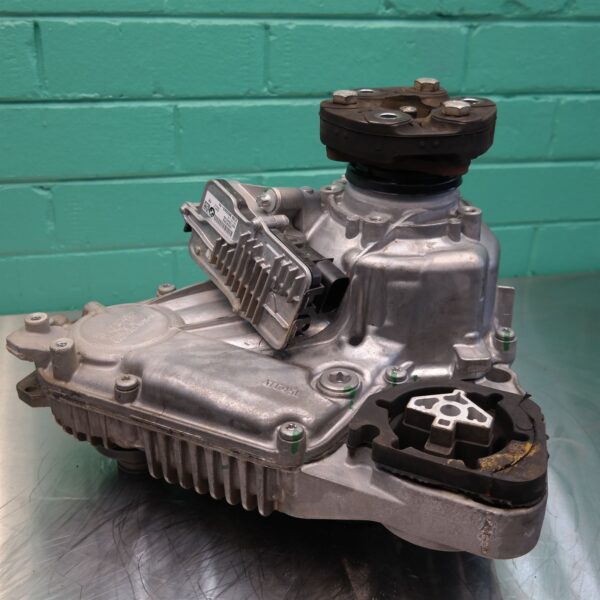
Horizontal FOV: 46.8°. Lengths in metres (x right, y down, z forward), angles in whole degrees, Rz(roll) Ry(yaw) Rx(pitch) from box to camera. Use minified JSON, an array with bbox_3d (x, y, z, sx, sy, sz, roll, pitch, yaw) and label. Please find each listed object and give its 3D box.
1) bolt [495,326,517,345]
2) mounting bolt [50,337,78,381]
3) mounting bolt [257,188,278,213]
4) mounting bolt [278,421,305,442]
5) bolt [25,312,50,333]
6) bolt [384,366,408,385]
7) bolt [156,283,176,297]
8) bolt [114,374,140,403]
[{"bbox_3d":[0.182,0.032,0.612,0.017,0.007,0.017,0,27,0],"label":"bolt"},{"bbox_3d":[-0.177,0.045,0.519,0.018,0.027,0.018,0,27,0],"label":"mounting bolt"},{"bbox_3d":[-0.026,-0.076,0.540,0.010,0.018,0.018,-14,31,-26],"label":"mounting bolt"},{"bbox_3d":[-0.005,0.086,0.455,0.017,0.006,0.017,0,27,0],"label":"mounting bolt"},{"bbox_3d":[-0.210,0.018,0.555,0.018,0.009,0.018,0,27,0],"label":"bolt"},{"bbox_3d":[0.074,0.058,0.533,0.017,0.006,0.017,0,27,0],"label":"bolt"},{"bbox_3d":[-0.123,-0.009,0.642,0.017,0.007,0.017,0,27,0],"label":"bolt"},{"bbox_3d":[-0.124,0.064,0.499,0.017,0.013,0.017,0,27,0],"label":"bolt"}]

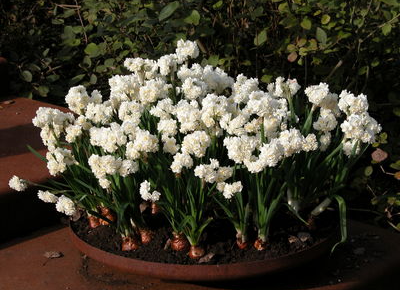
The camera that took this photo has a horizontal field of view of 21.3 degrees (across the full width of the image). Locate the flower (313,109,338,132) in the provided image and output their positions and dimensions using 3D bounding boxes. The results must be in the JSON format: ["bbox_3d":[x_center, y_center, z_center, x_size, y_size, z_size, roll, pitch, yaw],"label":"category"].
[{"bbox_3d":[0.334,-0.068,2.830,0.069,0.062,0.069,0,15,0],"label":"flower"}]

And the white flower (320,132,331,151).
[{"bbox_3d":[0.332,-0.009,2.810,0.029,0.051,0.040,0,15,0],"label":"white flower"}]

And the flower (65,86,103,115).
[{"bbox_3d":[-0.307,-0.117,2.800,0.100,0.077,0.091,0,15,0],"label":"flower"}]

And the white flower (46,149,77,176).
[{"bbox_3d":[-0.365,0.043,2.800,0.077,0.071,0.070,10,20,30],"label":"white flower"}]

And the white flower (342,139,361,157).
[{"bbox_3d":[0.408,0.009,2.860,0.047,0.047,0.050,-6,18,-20],"label":"white flower"}]

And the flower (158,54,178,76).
[{"bbox_3d":[-0.091,-0.233,3.077,0.056,0.062,0.055,-1,16,-2],"label":"flower"}]

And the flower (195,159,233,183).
[{"bbox_3d":[0.033,0.066,2.632,0.091,0.058,0.069,0,15,1],"label":"flower"}]

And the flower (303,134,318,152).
[{"bbox_3d":[0.285,-0.006,2.740,0.040,0.045,0.042,-5,18,-15],"label":"flower"}]

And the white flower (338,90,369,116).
[{"bbox_3d":[0.407,-0.113,2.820,0.080,0.067,0.079,0,15,0],"label":"white flower"}]

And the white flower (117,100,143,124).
[{"bbox_3d":[-0.186,-0.090,2.850,0.062,0.062,0.063,3,17,10],"label":"white flower"}]

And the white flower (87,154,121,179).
[{"bbox_3d":[-0.237,0.054,2.666,0.083,0.063,0.068,-2,16,-5],"label":"white flower"}]

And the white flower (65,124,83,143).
[{"bbox_3d":[-0.338,-0.031,2.844,0.047,0.052,0.046,-2,16,-7],"label":"white flower"}]

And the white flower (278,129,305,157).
[{"bbox_3d":[0.228,-0.004,2.650,0.065,0.068,0.065,0,15,0],"label":"white flower"}]

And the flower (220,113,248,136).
[{"bbox_3d":[0.091,-0.054,2.819,0.072,0.057,0.060,0,16,2],"label":"flower"}]

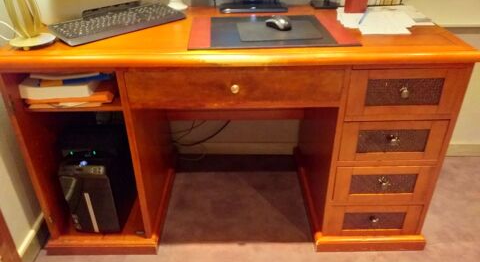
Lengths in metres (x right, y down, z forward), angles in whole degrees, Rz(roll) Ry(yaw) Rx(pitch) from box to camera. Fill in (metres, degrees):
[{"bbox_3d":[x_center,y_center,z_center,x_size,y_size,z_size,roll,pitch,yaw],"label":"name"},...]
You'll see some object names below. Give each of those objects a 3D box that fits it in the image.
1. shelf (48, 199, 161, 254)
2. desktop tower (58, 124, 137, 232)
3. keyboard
[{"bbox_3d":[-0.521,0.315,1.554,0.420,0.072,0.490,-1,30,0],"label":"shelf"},{"bbox_3d":[-0.533,0.155,1.439,0.165,0.315,0.370,-1,30,0],"label":"desktop tower"},{"bbox_3d":[-0.389,-0.355,1.196,0.152,0.024,0.419,32,42,29],"label":"keyboard"}]

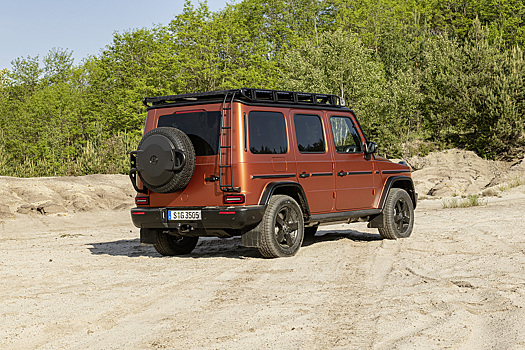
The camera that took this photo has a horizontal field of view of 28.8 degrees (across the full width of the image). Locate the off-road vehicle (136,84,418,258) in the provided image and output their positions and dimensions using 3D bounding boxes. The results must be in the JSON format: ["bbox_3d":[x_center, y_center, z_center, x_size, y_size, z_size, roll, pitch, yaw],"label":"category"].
[{"bbox_3d":[0.258,-0.019,13.814,2.000,2.060,4.820,-2,0,36],"label":"off-road vehicle"}]

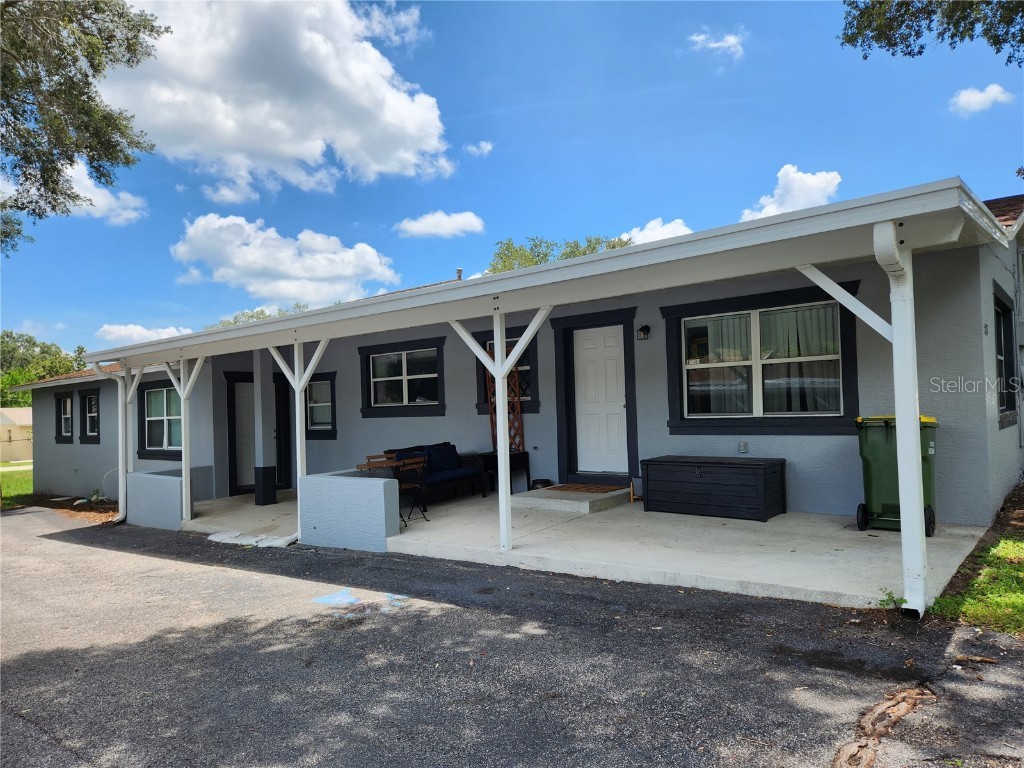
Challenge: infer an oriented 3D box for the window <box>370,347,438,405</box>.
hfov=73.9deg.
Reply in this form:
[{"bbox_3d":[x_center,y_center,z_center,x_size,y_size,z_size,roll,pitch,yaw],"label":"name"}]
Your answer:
[{"bbox_3d":[-1.924,-0.087,12.091,1.830,0.950,0.100,-4,-3,40],"label":"window"}]

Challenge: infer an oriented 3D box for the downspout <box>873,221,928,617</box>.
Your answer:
[{"bbox_3d":[2.344,0.226,4.101,0.110,2.370,0.440,-3,-3,40],"label":"downspout"}]

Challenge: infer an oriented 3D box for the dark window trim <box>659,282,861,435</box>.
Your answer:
[{"bbox_3d":[2.842,-0.228,7.993,2.370,1.655,0.100,-3,-3,40],"label":"dark window trim"}]

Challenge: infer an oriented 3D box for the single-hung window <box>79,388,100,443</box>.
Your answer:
[{"bbox_3d":[-10.680,0.834,17.201,1.400,1.360,0.100,-3,-3,40],"label":"single-hung window"}]

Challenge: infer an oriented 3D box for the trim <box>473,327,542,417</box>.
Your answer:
[{"bbox_3d":[-0.075,-0.185,10.487,1.380,1.320,0.110,-4,-3,40],"label":"trim"}]

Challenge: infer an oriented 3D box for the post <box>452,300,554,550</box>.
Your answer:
[{"bbox_3d":[-0.079,0.442,6.377,1.250,2.200,0.090,-3,-3,40],"label":"post"}]

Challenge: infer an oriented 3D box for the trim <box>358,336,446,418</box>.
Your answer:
[{"bbox_3d":[-1.950,-0.078,12.060,2.340,1.330,0.110,-4,-3,40],"label":"trim"}]

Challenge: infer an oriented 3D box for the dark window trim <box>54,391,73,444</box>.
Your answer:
[{"bbox_3d":[-11.616,0.898,17.708,1.360,1.320,0.120,-4,-3,40],"label":"dark window trim"}]

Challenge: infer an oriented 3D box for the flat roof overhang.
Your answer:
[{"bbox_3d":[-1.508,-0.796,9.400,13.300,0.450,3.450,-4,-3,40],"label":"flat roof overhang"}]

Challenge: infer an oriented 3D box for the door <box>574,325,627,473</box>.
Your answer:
[{"bbox_3d":[1.260,0.228,9.477,0.900,2.040,0.060,-4,-3,40],"label":"door"}]

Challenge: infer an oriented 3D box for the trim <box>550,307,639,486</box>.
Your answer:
[{"bbox_3d":[1.144,0.204,9.412,1.410,2.390,0.110,-3,-3,40],"label":"trim"}]

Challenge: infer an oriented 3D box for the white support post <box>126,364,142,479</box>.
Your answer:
[{"bbox_3d":[-6.283,0.610,11.236,0.110,1.740,0.110,-4,-3,40],"label":"white support post"}]

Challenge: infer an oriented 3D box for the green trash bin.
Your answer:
[{"bbox_3d":[3.770,0.845,6.579,0.640,1.100,0.740,-3,-3,40],"label":"green trash bin"}]

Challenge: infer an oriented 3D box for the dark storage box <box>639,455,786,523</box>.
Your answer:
[{"bbox_3d":[2.324,1.182,7.853,1.470,0.600,0.690,-3,-3,40],"label":"dark storage box"}]

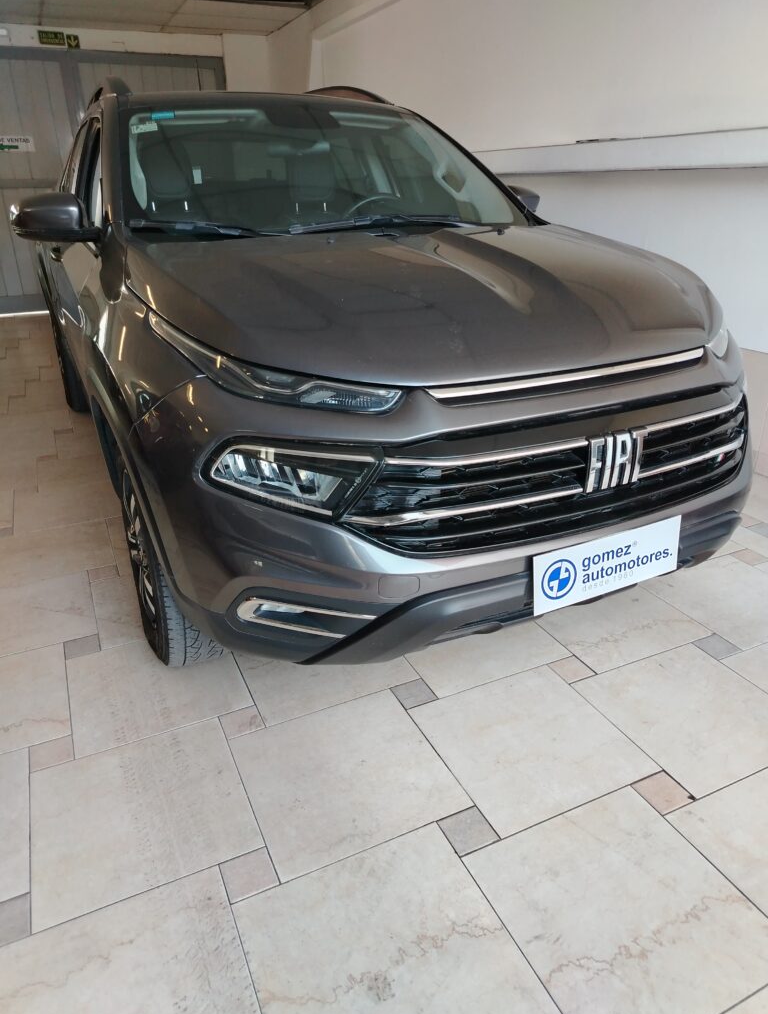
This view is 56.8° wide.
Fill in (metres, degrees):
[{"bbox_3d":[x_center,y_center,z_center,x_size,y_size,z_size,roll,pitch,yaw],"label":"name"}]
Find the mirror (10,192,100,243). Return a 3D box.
[{"bbox_3d":[-1.048,-0.923,2.251,0.245,0.155,0.190,-12,26,-23],"label":"mirror"}]

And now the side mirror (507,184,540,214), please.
[{"bbox_3d":[0.559,-1.277,2.966,0.245,0.155,0.190,-12,26,-23],"label":"side mirror"}]

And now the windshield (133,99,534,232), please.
[{"bbox_3d":[-0.218,-1.193,2.503,1.440,0.130,0.900,-12,58,-23],"label":"windshield"}]

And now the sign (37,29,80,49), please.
[{"bbox_3d":[-3.523,-5.072,7.707,0.405,0.150,0.020,-11,26,-21],"label":"sign"}]

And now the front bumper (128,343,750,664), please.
[{"bbox_3d":[0.377,-0.055,1.729,1.780,0.690,0.550,-12,26,-23],"label":"front bumper"}]

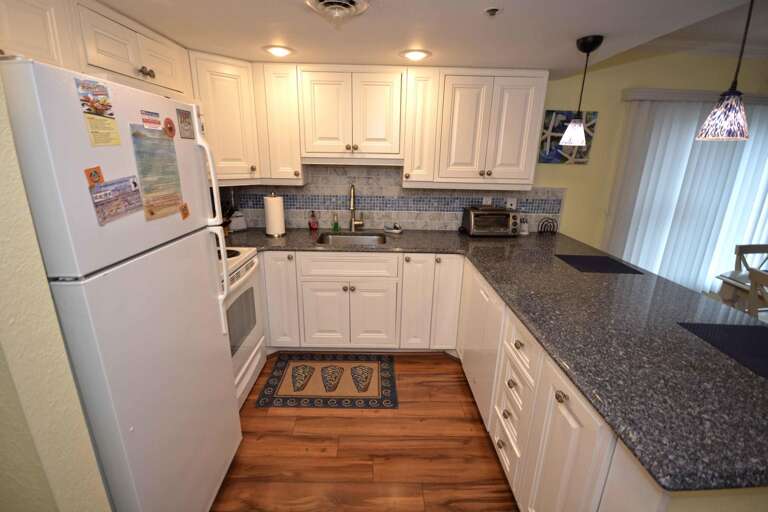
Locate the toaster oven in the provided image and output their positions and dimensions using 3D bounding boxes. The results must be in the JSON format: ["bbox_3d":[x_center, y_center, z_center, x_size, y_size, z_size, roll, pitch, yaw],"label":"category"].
[{"bbox_3d":[0.932,-0.291,2.808,0.405,0.215,0.240,1,17,-1],"label":"toaster oven"}]

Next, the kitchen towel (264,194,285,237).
[{"bbox_3d":[-0.862,-0.312,2.524,0.145,0.305,0.145,1,18,-1],"label":"kitchen towel"}]

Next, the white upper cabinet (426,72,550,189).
[{"bbox_3d":[0.747,-0.936,2.449,0.745,0.800,0.330,1,18,-1],"label":"white upper cabinet"}]

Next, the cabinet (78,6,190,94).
[{"bbox_3d":[-1.348,-0.986,1.599,0.331,0.300,0.770,1,17,-1],"label":"cabinet"}]

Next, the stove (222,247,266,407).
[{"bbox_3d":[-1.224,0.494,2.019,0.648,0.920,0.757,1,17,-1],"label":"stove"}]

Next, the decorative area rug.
[{"bbox_3d":[-0.368,0.882,2.307,0.920,0.010,0.562,1,18,-1],"label":"decorative area rug"}]

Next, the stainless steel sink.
[{"bbox_3d":[-0.238,-0.041,2.530,0.540,0.190,0.370,1,18,-1],"label":"stainless steel sink"}]

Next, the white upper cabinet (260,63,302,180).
[{"bbox_3d":[-0.713,-0.966,2.426,0.235,0.785,0.330,1,18,-1],"label":"white upper cabinet"}]

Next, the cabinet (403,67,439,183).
[{"bbox_3d":[0.265,-0.955,2.438,0.229,0.765,0.330,1,18,-1],"label":"cabinet"}]

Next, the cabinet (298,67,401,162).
[{"bbox_3d":[-0.229,-1.066,2.483,0.776,0.625,0.330,1,17,-1],"label":"cabinet"}]

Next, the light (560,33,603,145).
[{"bbox_3d":[1.053,-0.859,1.699,0.125,0.515,0.125,1,17,-1],"label":"light"}]

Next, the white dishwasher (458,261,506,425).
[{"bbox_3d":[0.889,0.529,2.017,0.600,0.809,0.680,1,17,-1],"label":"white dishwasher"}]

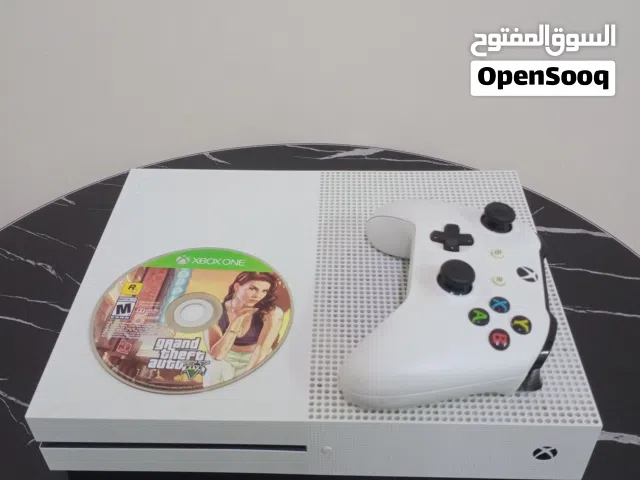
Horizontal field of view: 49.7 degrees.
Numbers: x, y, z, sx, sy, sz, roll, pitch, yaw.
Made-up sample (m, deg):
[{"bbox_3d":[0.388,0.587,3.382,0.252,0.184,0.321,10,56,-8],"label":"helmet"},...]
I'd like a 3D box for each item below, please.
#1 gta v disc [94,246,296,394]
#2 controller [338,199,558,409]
[{"bbox_3d":[-0.075,0.044,0.413,0.120,0.002,0.120,-1,40,1],"label":"gta v disc"},{"bbox_3d":[0.074,0.025,0.388,0.106,0.058,0.153,6,40,8],"label":"controller"}]

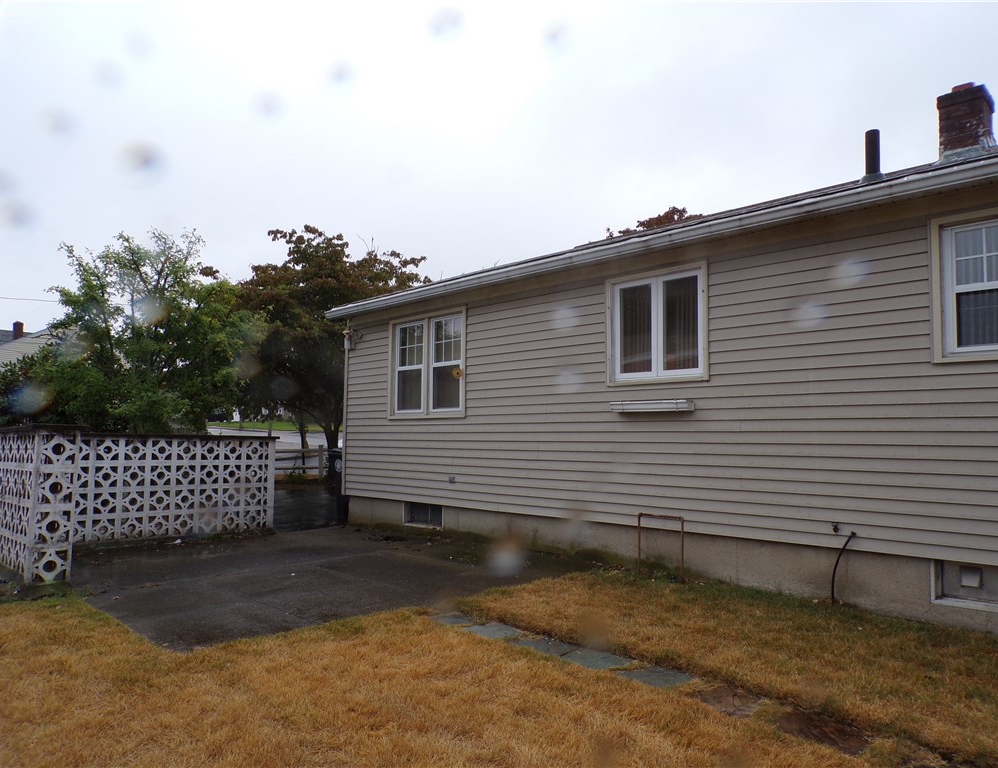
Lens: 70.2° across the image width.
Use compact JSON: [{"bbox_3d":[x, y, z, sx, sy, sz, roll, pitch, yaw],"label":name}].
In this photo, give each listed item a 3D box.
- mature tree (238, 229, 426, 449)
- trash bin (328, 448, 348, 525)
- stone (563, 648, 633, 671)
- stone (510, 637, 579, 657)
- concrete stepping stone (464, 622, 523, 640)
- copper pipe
[{"bbox_3d":[-5.048,-0.953,22.315,6.100,7.850,6.000,-4,-6,45],"label":"mature tree"},{"bbox_3d":[-2.279,1.571,11.125,0.680,1.080,0.620,-4,-6,45],"label":"trash bin"},{"bbox_3d":[0.578,1.648,4.201,0.354,0.050,0.299,-4,-6,45],"label":"stone"},{"bbox_3d":[0.298,1.666,4.477,0.415,0.050,0.299,-4,-6,45],"label":"stone"},{"bbox_3d":[-0.036,1.689,4.807,0.374,0.050,0.299,-4,-6,45],"label":"concrete stepping stone"},{"bbox_3d":[1.459,1.471,6.406,0.475,0.550,0.035,-4,-6,45],"label":"copper pipe"}]

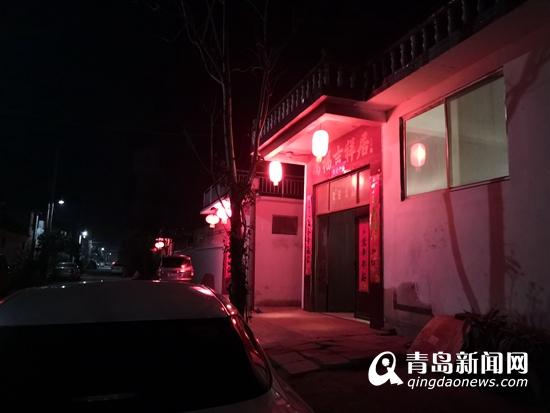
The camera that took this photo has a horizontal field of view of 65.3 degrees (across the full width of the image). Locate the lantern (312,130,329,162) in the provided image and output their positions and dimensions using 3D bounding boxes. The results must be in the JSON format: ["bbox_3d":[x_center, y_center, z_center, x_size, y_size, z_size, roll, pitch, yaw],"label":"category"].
[{"bbox_3d":[0.948,-1.259,8.900,0.350,0.660,0.350,2,-8,0],"label":"lantern"}]

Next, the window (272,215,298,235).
[{"bbox_3d":[0.325,0.589,13.300,0.850,0.580,0.100,5,-9,-21],"label":"window"}]

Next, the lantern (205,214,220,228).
[{"bbox_3d":[-2.449,0.599,16.900,0.560,0.520,0.560,5,-9,-21],"label":"lantern"}]

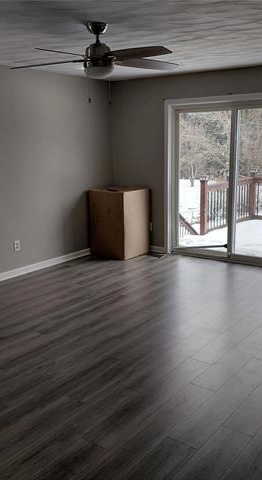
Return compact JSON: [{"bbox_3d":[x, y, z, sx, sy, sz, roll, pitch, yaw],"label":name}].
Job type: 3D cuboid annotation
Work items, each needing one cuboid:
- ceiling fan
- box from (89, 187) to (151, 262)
[{"bbox_3d":[-0.263,-1.357,3.313,1.277,0.386,1.247,8,15,36],"label":"ceiling fan"},{"bbox_3d":[-0.154,-0.249,6.572,0.589,0.915,0.579,8,15,36],"label":"box"}]

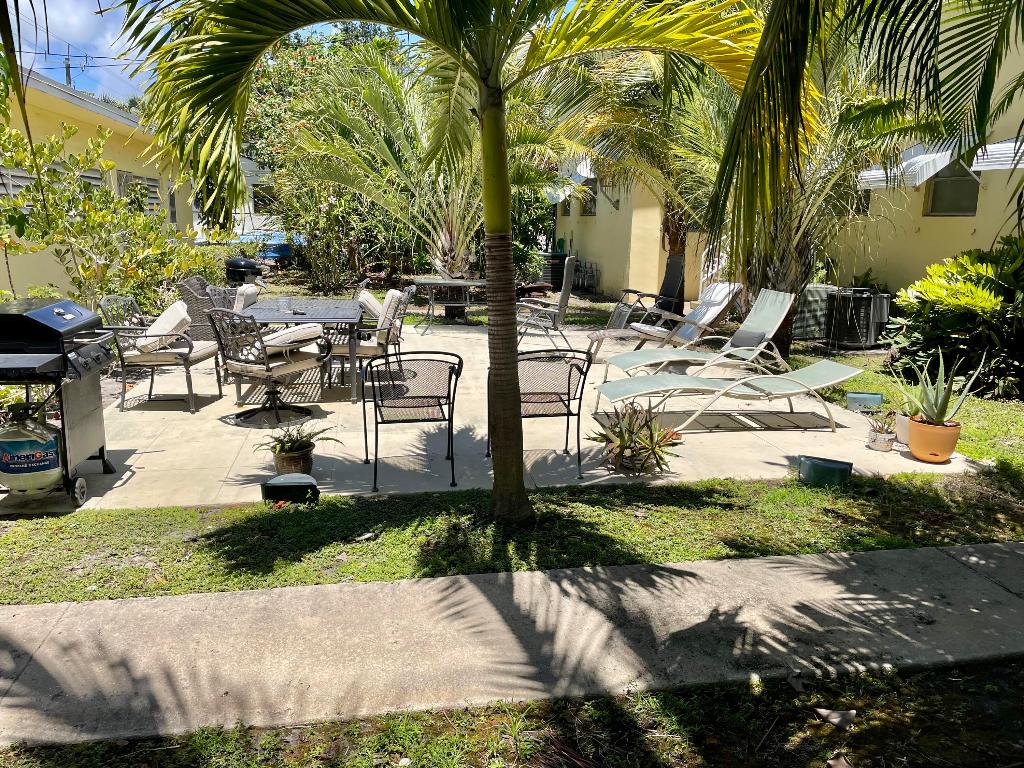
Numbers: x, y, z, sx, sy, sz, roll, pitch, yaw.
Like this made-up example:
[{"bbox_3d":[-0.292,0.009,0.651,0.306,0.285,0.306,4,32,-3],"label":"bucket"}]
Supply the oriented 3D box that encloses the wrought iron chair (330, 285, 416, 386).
[{"bbox_3d":[-1.357,-0.475,7.427,0.740,0.910,0.630,1,12,-2],"label":"wrought iron chair"}]

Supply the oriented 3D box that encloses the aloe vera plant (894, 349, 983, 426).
[{"bbox_3d":[2.949,0.037,5.337,0.580,0.576,0.520,8,14,29],"label":"aloe vera plant"}]

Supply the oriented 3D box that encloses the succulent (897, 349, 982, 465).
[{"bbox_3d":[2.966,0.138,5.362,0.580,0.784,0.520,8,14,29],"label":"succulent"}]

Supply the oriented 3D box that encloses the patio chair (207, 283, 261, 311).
[{"bbox_3d":[-2.712,-0.610,8.068,0.740,0.920,0.620,0,13,-5],"label":"patio chair"}]

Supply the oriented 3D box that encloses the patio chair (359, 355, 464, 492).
[{"bbox_3d":[-0.647,0.179,4.836,0.590,0.835,0.600,-2,13,-11],"label":"patio chair"}]

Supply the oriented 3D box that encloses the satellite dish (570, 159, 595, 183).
[{"bbox_3d":[1.729,-5.127,18.341,0.500,0.520,0.250,6,13,22],"label":"satellite dish"}]

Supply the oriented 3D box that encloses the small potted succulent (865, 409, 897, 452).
[{"bbox_3d":[2.718,0.327,5.635,0.225,0.288,0.215,7,13,26],"label":"small potted succulent"}]

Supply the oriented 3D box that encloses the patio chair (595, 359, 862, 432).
[{"bbox_3d":[1.739,0.067,6.300,2.020,0.480,0.620,0,13,-5],"label":"patio chair"}]

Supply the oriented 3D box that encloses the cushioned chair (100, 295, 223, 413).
[{"bbox_3d":[-2.997,-0.271,6.525,0.740,0.920,0.620,0,13,-2],"label":"cushioned chair"}]

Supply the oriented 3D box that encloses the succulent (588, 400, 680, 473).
[{"bbox_3d":[0.796,0.327,5.141,0.570,0.450,0.490,-1,13,-10],"label":"succulent"}]

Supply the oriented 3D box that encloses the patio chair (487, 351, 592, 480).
[{"bbox_3d":[0.162,0.137,4.961,0.580,0.820,0.620,-1,12,-11],"label":"patio chair"}]

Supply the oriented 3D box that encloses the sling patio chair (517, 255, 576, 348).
[{"bbox_3d":[0.403,-0.857,8.835,0.720,1.150,0.600,3,12,7],"label":"sling patio chair"}]

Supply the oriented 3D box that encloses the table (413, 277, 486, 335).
[{"bbox_3d":[-0.732,-1.079,10.794,1.250,0.710,1.000,-1,12,-11],"label":"table"}]

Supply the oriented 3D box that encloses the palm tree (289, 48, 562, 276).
[{"bbox_3d":[-1.210,-3.076,11.920,4.100,4.100,3.700,-1,13,-10],"label":"palm tree"}]

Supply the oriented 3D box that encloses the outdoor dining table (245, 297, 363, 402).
[{"bbox_3d":[-2.045,-0.368,7.505,1.050,0.710,1.820,-1,13,-10],"label":"outdoor dining table"}]

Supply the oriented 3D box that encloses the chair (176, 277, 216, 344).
[{"bbox_3d":[-3.340,-0.814,8.997,0.760,0.900,0.720,0,13,-3],"label":"chair"}]

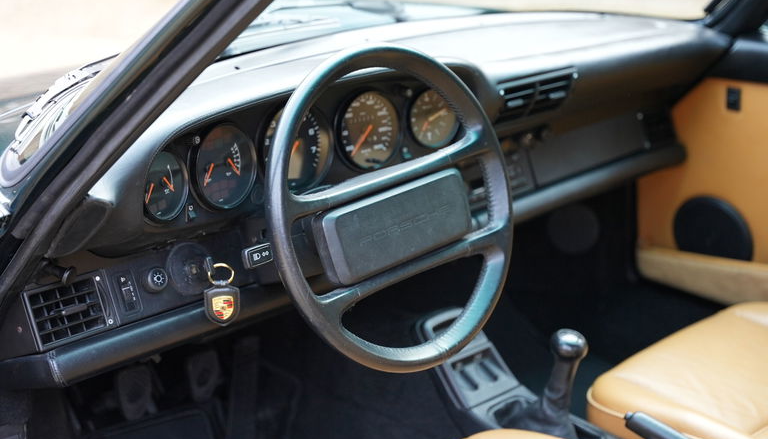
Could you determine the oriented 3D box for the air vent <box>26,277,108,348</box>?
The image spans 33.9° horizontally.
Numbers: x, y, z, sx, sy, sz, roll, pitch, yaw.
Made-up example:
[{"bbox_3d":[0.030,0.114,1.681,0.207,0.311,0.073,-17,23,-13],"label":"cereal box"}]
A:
[{"bbox_3d":[-0.364,0.105,1.434,0.096,0.066,0.030,-18,2,-43],"label":"air vent"}]

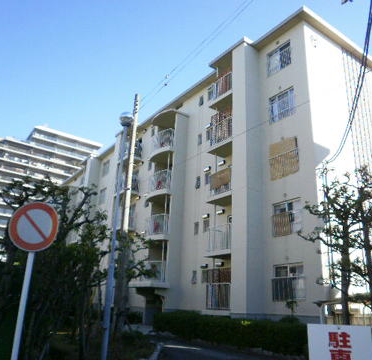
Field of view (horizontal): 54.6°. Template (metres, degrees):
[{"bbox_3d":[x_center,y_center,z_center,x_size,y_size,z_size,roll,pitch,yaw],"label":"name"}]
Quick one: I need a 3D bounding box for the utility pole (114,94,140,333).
[{"bbox_3d":[-2.325,0.888,14.645,0.320,9.897,0.320,15,-22,-33],"label":"utility pole"}]

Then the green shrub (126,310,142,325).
[{"bbox_3d":[-3.127,8.126,21.479,0.750,0.800,0.900,16,-23,-33],"label":"green shrub"}]

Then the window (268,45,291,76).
[{"bbox_3d":[4.596,-5.969,17.782,0.180,1.290,1.460,15,-22,-33],"label":"window"}]

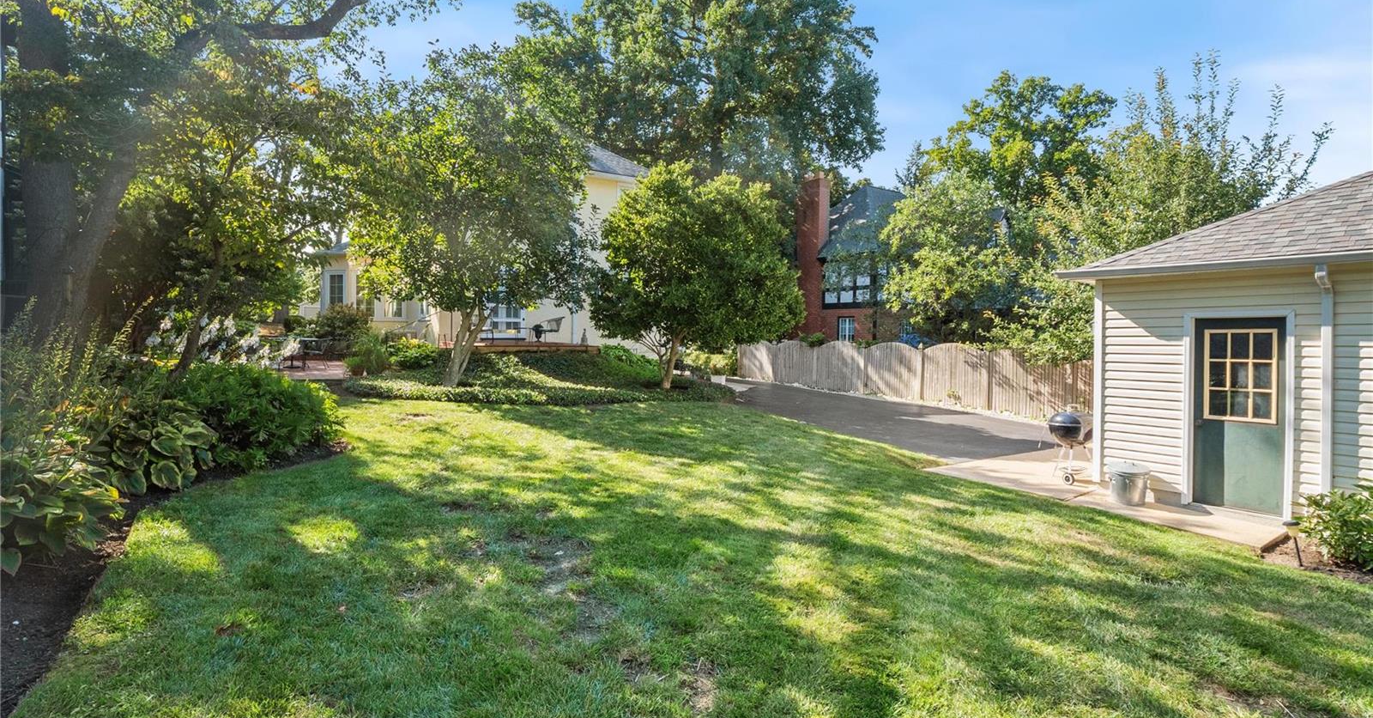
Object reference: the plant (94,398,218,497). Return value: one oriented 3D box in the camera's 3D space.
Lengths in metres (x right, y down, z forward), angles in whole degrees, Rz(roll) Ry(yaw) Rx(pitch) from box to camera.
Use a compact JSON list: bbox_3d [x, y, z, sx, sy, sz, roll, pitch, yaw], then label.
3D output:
[{"bbox_3d":[-4.500,0.710,5.150,0.900,0.640,0.880,0,2,0],"label":"plant"}]

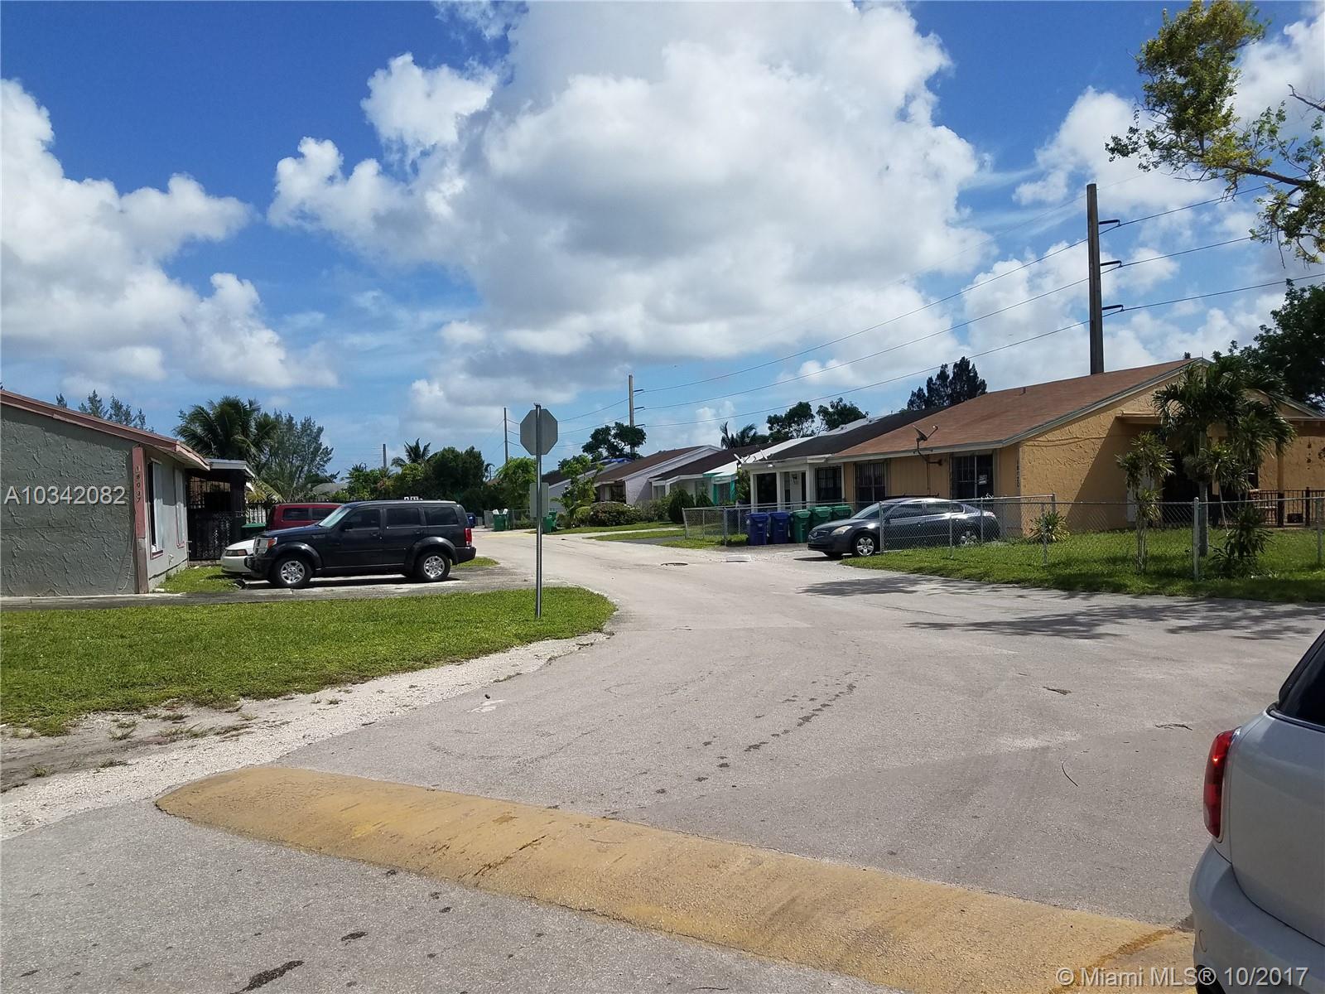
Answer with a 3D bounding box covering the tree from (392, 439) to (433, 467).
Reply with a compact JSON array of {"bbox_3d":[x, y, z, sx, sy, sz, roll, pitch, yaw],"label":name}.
[{"bbox_3d":[-20.093,-1.192,79.984,3.800,6.850,3.800,-1,0,0],"label":"tree"}]

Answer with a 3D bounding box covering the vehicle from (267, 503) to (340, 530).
[{"bbox_3d":[-7.798,0.979,26.166,4.700,1.760,1.870,-1,0,-24],"label":"vehicle"}]

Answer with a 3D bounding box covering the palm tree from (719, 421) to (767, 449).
[{"bbox_3d":[5.888,-1.835,71.983,3.800,7.190,3.800,-1,0,0],"label":"palm tree"}]

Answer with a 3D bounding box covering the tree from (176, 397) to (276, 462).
[{"bbox_3d":[-19.710,-1.225,44.985,4.800,6.580,4.800,-1,0,0],"label":"tree"}]

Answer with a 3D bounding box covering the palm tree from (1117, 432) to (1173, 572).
[{"bbox_3d":[8.401,0.091,17.294,0.950,2.430,0.950,-1,0,0],"label":"palm tree"}]

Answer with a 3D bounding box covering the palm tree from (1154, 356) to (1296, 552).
[{"bbox_3d":[11.332,-0.836,19.991,2.800,3.970,2.800,-1,0,0],"label":"palm tree"}]

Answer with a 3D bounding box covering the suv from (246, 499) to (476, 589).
[{"bbox_3d":[-6.306,0.954,20.930,4.550,1.770,1.900,-1,0,-24],"label":"suv"}]

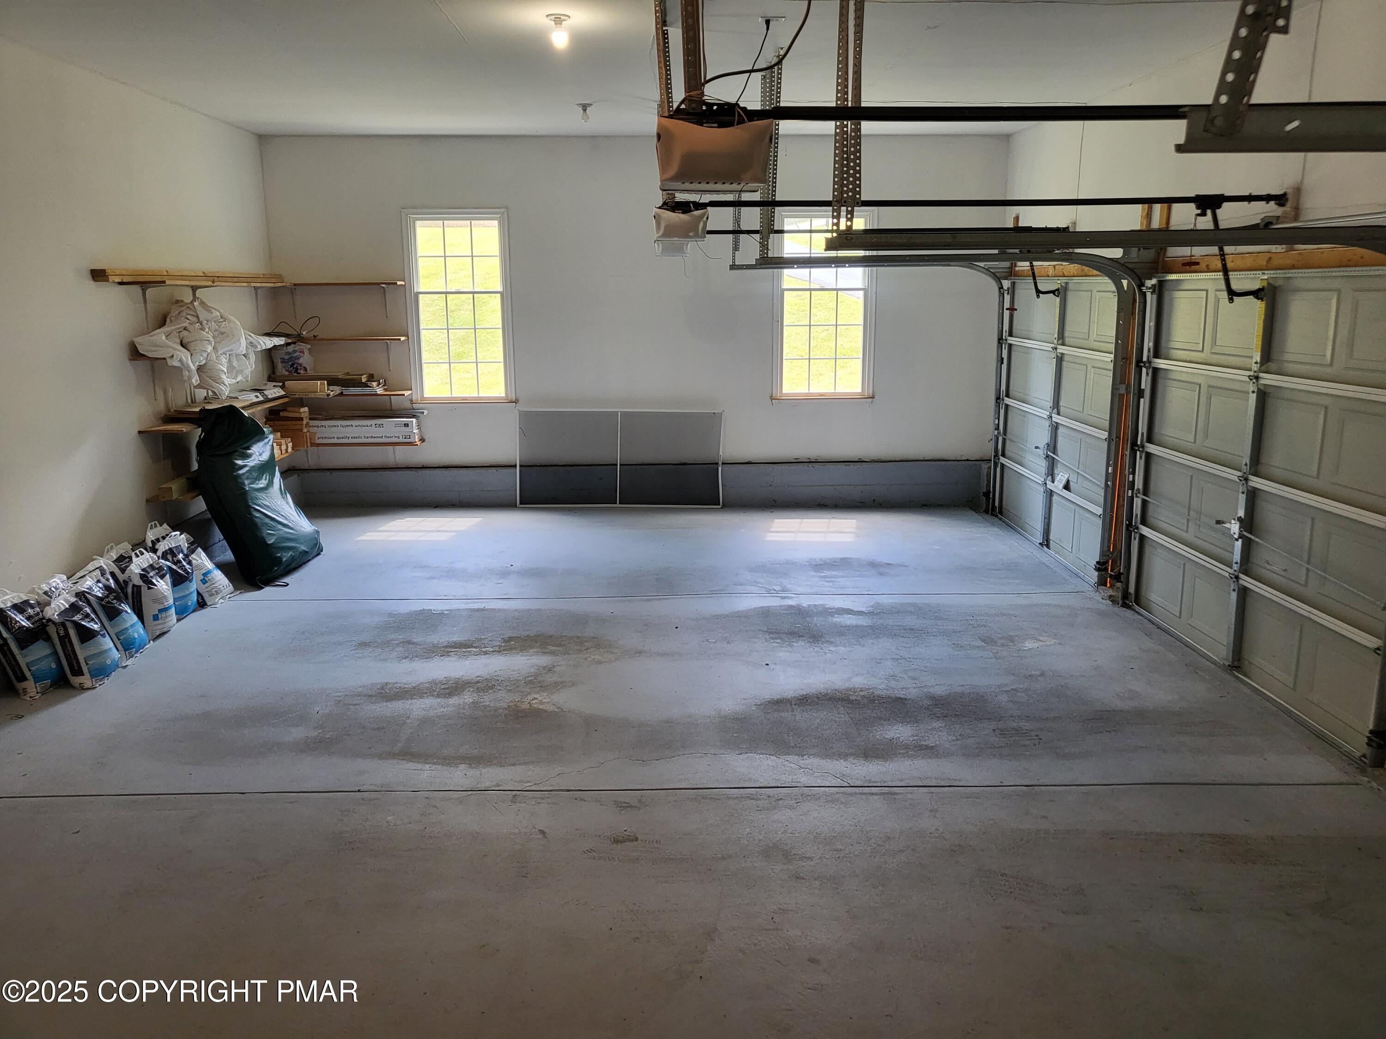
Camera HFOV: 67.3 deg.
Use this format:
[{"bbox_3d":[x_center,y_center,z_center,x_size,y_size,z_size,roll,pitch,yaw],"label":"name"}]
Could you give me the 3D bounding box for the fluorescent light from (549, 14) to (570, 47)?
[{"bbox_3d":[-0.694,-2.523,5.384,0.120,0.145,0.120,0,12,-1],"label":"fluorescent light"}]

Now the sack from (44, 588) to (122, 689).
[{"bbox_3d":[-3.321,0.605,5.662,0.170,0.490,0.380,-13,12,2],"label":"sack"}]

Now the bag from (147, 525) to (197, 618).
[{"bbox_3d":[-3.418,0.338,6.790,0.250,0.530,0.410,-8,12,0],"label":"bag"}]

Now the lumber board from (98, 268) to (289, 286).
[{"bbox_3d":[-3.742,-1.876,8.171,0.283,0.103,3.030,0,12,-1],"label":"lumber board"}]

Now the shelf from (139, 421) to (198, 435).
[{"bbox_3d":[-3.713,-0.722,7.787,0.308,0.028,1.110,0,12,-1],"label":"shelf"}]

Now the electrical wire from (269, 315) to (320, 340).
[{"bbox_3d":[-3.665,-1.754,9.581,0.350,0.210,0.270,0,12,-1],"label":"electrical wire"}]

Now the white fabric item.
[{"bbox_3d":[-3.617,-1.316,7.983,0.470,0.730,1.880,0,12,-1],"label":"white fabric item"}]

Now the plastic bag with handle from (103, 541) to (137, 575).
[{"bbox_3d":[-3.606,0.411,6.535,0.180,0.510,0.400,-6,12,0],"label":"plastic bag with handle"}]

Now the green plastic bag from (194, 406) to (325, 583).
[{"bbox_3d":[-3.208,-0.214,7.770,0.360,1.170,0.920,-16,12,2],"label":"green plastic bag"}]

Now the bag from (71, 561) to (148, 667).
[{"bbox_3d":[-3.350,0.520,6.002,0.170,0.510,0.390,-17,12,2],"label":"bag"}]

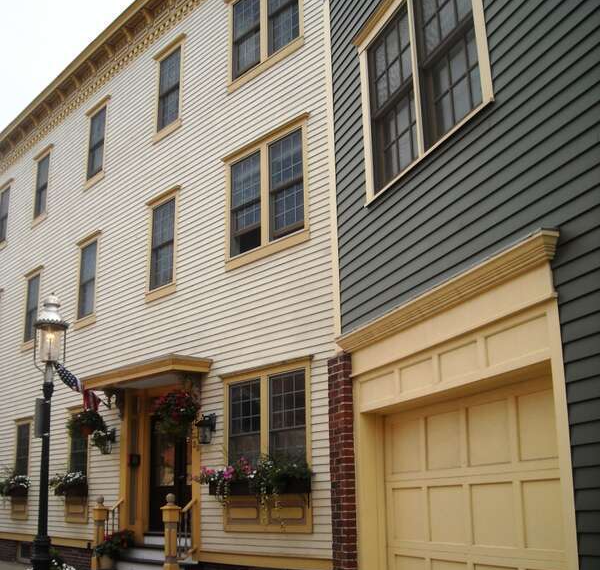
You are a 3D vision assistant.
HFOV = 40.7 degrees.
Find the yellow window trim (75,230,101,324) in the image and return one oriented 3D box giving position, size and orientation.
[{"bbox_3d":[-4.824,-0.096,18.276,0.130,2.000,1.120,13,-21,-39],"label":"yellow window trim"}]

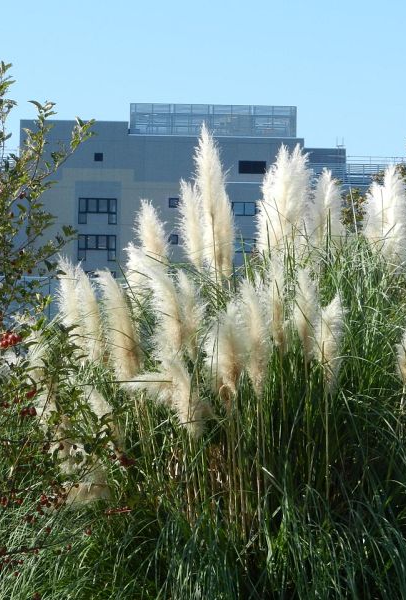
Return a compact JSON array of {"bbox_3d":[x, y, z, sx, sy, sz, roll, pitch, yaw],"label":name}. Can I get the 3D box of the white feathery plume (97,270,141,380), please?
[{"bbox_3d":[-0.378,0.116,11.100,0.127,0.507,0.127,-13,0,0],"label":"white feathery plume"}]

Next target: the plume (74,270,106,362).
[{"bbox_3d":[-0.514,0.066,11.200,0.101,0.443,0.110,-10,0,0],"label":"plume"}]

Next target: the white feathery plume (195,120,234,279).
[{"bbox_3d":[0.049,-0.458,11.400,0.158,0.712,0.158,-4,0,0],"label":"white feathery plume"}]

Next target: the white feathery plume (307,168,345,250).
[{"bbox_3d":[0.585,-0.414,11.600,0.175,0.417,0.161,0,0,0],"label":"white feathery plume"}]

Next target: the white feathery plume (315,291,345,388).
[{"bbox_3d":[0.567,0.176,10.900,0.120,0.418,0.125,4,0,0],"label":"white feathery plume"}]

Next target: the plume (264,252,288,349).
[{"bbox_3d":[0.329,0.002,11.100,0.104,0.435,0.109,-2,0,0],"label":"plume"}]

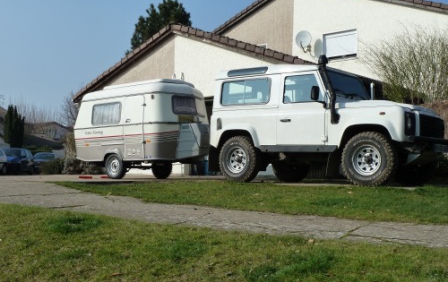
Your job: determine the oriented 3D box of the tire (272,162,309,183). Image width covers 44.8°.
[{"bbox_3d":[1.295,0.413,10.500,0.800,0.790,0.260,-1,-4,40],"label":"tire"}]

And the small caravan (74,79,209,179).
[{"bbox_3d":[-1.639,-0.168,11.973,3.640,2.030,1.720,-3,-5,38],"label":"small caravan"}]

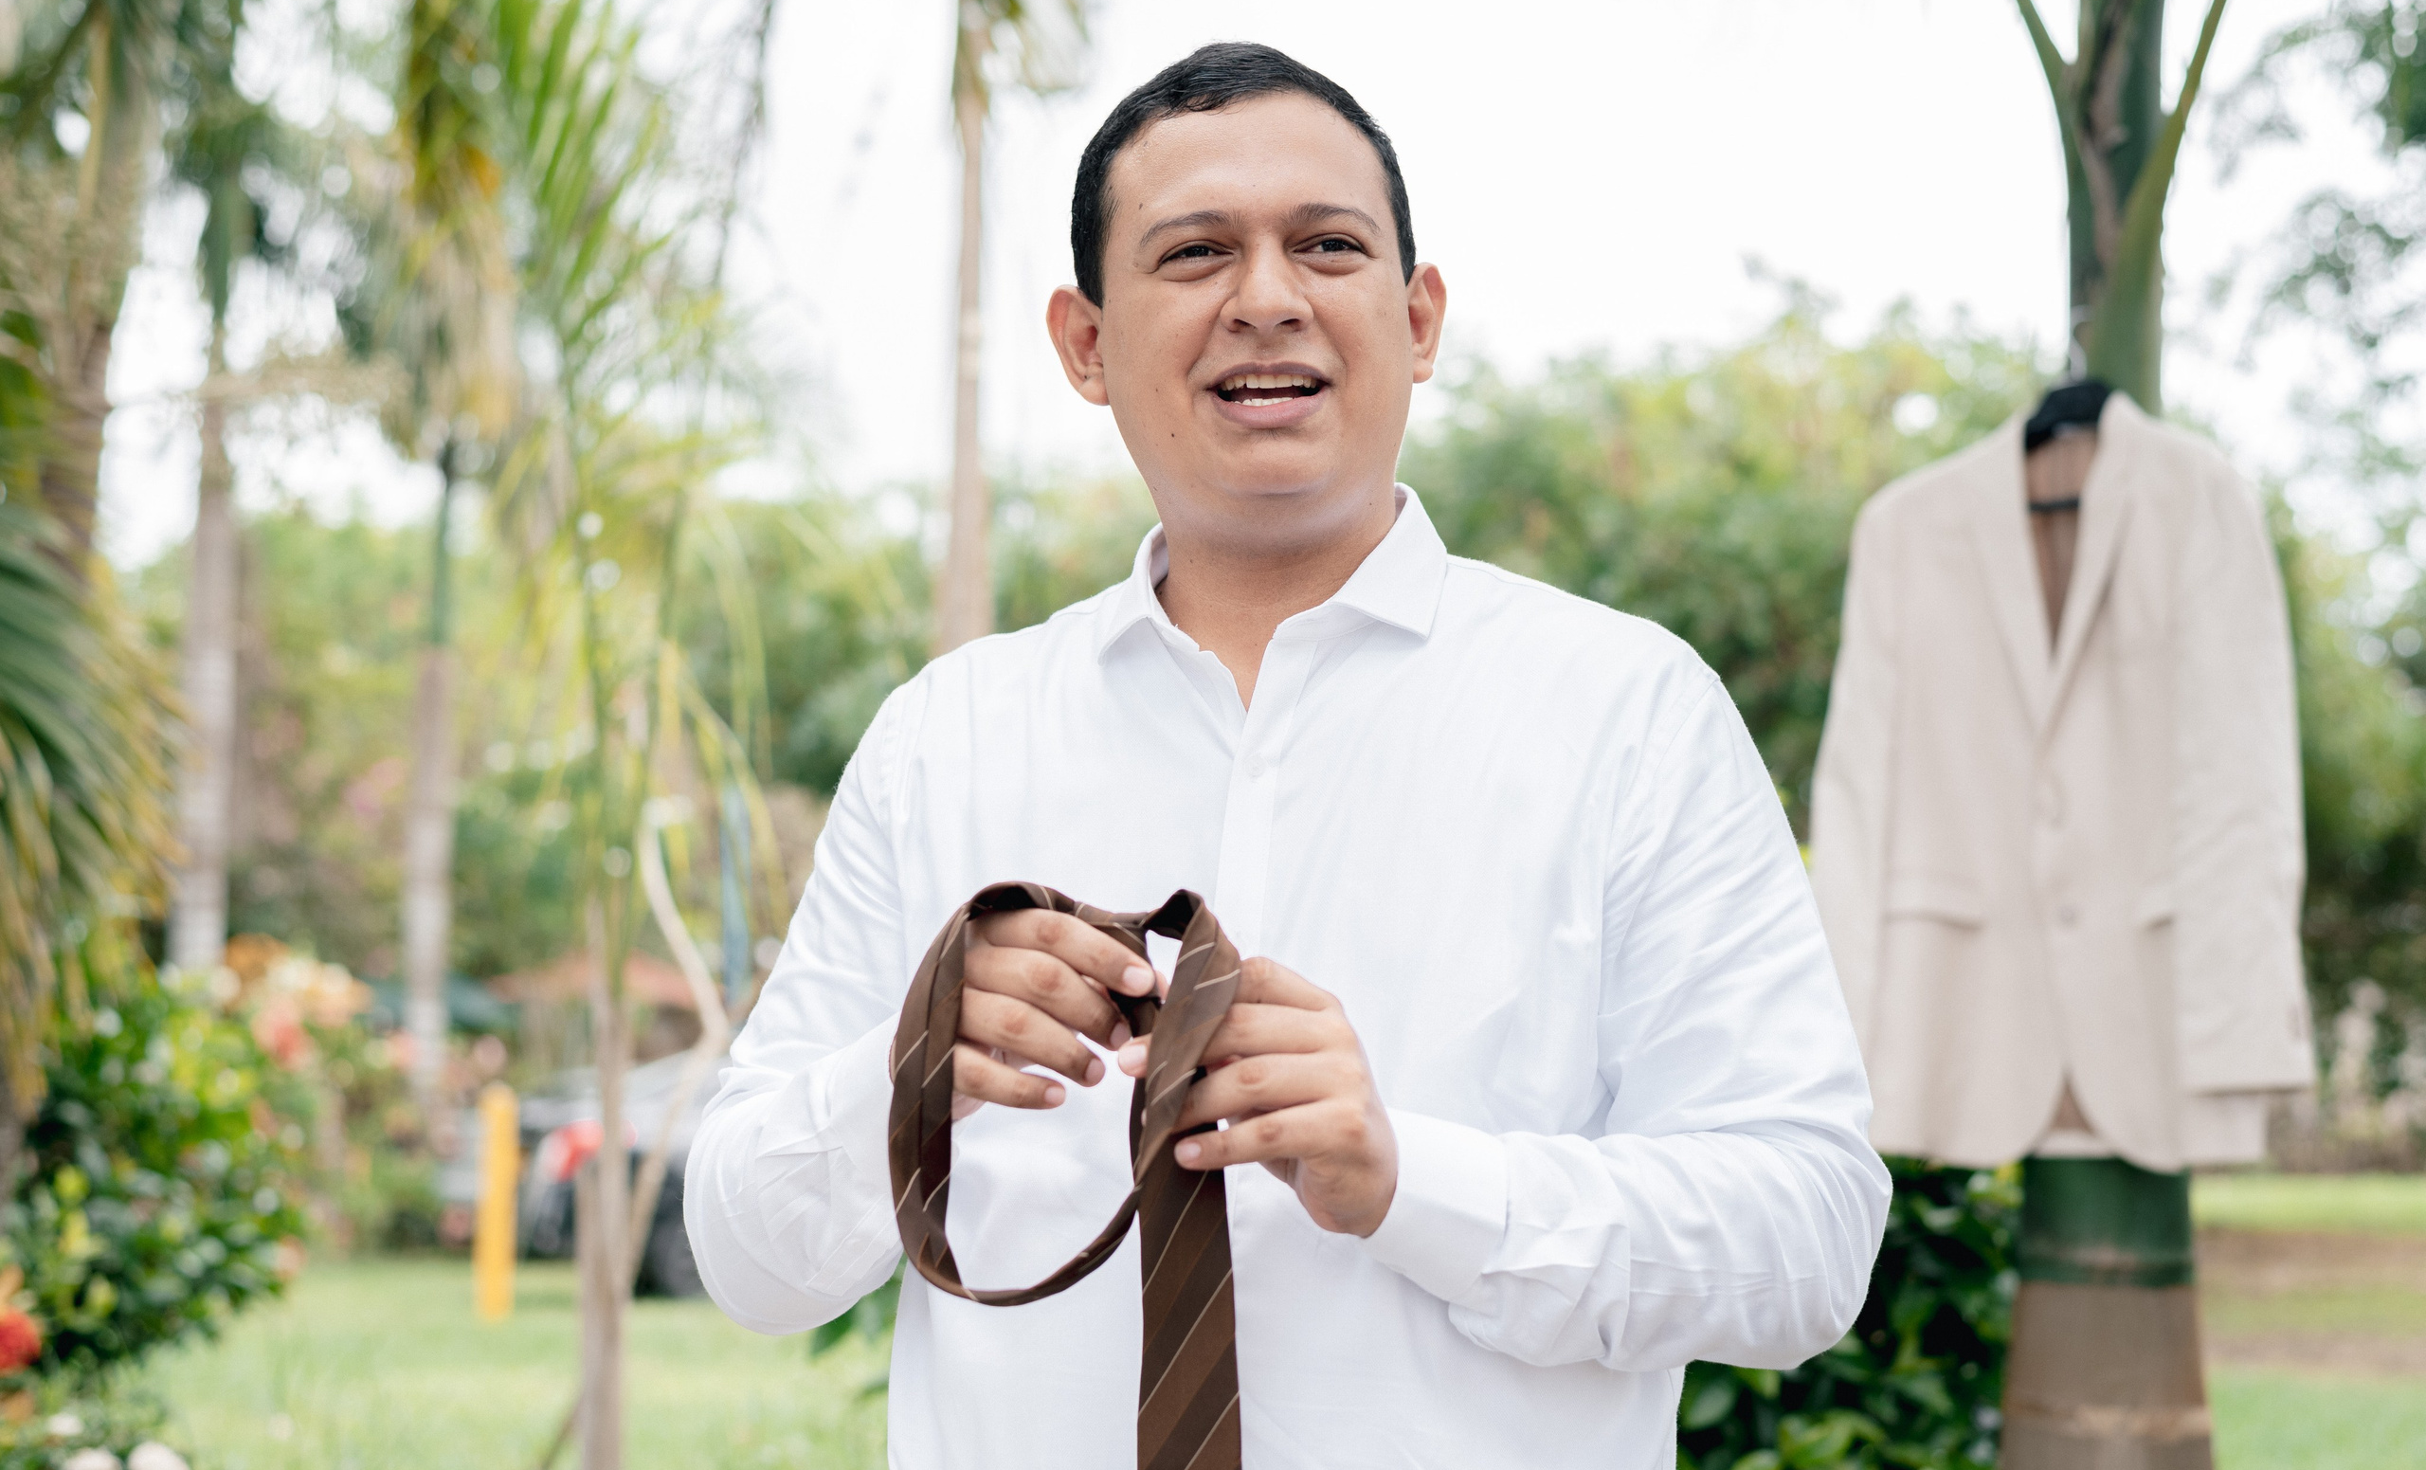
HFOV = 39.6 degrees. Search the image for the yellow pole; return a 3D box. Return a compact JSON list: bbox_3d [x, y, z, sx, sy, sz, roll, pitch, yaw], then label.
[{"bbox_3d":[-3.040,1.980,14.200,0.155,0.980,0.155,1,-5,0],"label":"yellow pole"}]

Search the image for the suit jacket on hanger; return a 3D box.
[{"bbox_3d":[0.893,0.055,3.550,0.500,0.780,0.220,-1,-5,18],"label":"suit jacket on hanger"}]

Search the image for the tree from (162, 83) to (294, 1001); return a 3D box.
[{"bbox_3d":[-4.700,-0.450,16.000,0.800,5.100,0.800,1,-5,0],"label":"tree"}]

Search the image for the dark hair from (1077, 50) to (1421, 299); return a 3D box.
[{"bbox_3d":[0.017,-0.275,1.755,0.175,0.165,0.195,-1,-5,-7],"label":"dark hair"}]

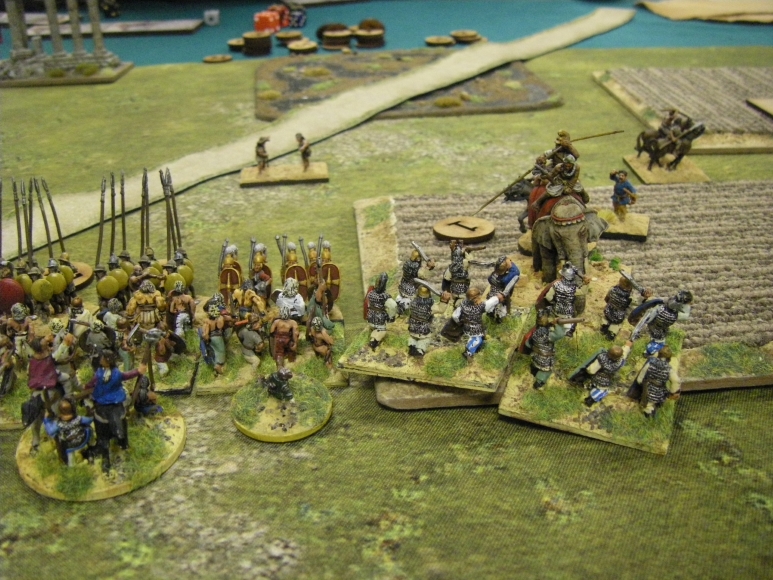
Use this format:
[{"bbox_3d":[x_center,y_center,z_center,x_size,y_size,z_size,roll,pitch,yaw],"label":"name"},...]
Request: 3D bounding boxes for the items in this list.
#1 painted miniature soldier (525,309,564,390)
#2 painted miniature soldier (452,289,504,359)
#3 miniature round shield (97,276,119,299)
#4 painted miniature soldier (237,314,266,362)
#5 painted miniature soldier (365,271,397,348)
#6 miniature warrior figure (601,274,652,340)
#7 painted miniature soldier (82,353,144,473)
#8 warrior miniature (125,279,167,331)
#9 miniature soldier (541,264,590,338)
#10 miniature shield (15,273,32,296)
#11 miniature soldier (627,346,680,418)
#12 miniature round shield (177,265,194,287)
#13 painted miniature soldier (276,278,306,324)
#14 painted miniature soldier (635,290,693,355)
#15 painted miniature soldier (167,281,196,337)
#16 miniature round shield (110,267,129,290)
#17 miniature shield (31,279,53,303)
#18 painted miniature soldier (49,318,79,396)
[{"bbox_3d":[0.041,0.016,0.217,0.013,0.021,0.009,10,28,18],"label":"painted miniature soldier"},{"bbox_3d":[0.023,0.008,0.216,0.015,0.018,0.009,6,28,11],"label":"painted miniature soldier"},{"bbox_3d":[-0.085,-0.001,0.255,0.007,0.007,0.002,-4,15,-9],"label":"miniature round shield"},{"bbox_3d":[-0.036,0.014,0.225,0.010,0.014,0.011,-21,34,-35],"label":"painted miniature soldier"},{"bbox_3d":[-0.001,0.005,0.229,0.009,0.021,0.009,2,28,7],"label":"painted miniature soldier"},{"bbox_3d":[0.063,0.004,0.226,0.013,0.018,0.009,13,41,17],"label":"miniature warrior figure"},{"bbox_3d":[-0.063,0.027,0.200,0.015,0.027,0.024,-8,31,-14],"label":"painted miniature soldier"},{"bbox_3d":[-0.070,0.005,0.245,0.012,0.017,0.008,-4,27,-9],"label":"warrior miniature"},{"bbox_3d":[0.047,0.002,0.227,0.013,0.021,0.009,8,40,11],"label":"miniature soldier"},{"bbox_3d":[-0.105,-0.001,0.246,0.006,0.006,0.002,-2,15,-4],"label":"miniature shield"},{"bbox_3d":[0.064,0.022,0.204,0.012,0.018,0.009,10,41,14],"label":"miniature soldier"},{"bbox_3d":[-0.064,-0.004,0.269,0.007,0.007,0.002,-6,27,-9],"label":"miniature round shield"},{"bbox_3d":[-0.028,0.005,0.244,0.011,0.018,0.009,-1,27,-4],"label":"painted miniature soldier"},{"bbox_3d":[0.071,0.009,0.219,0.014,0.015,0.009,14,30,25],"label":"painted miniature soldier"},{"bbox_3d":[-0.060,0.005,0.246,0.009,0.018,0.008,-3,27,-7],"label":"painted miniature soldier"},{"bbox_3d":[-0.085,-0.003,0.268,0.007,0.007,0.002,-6,27,-9],"label":"miniature round shield"},{"bbox_3d":[-0.098,0.000,0.243,0.006,0.006,0.002,-2,15,-4],"label":"miniature shield"},{"bbox_3d":[-0.084,0.017,0.218,0.009,0.020,0.009,-8,28,-18],"label":"painted miniature soldier"}]

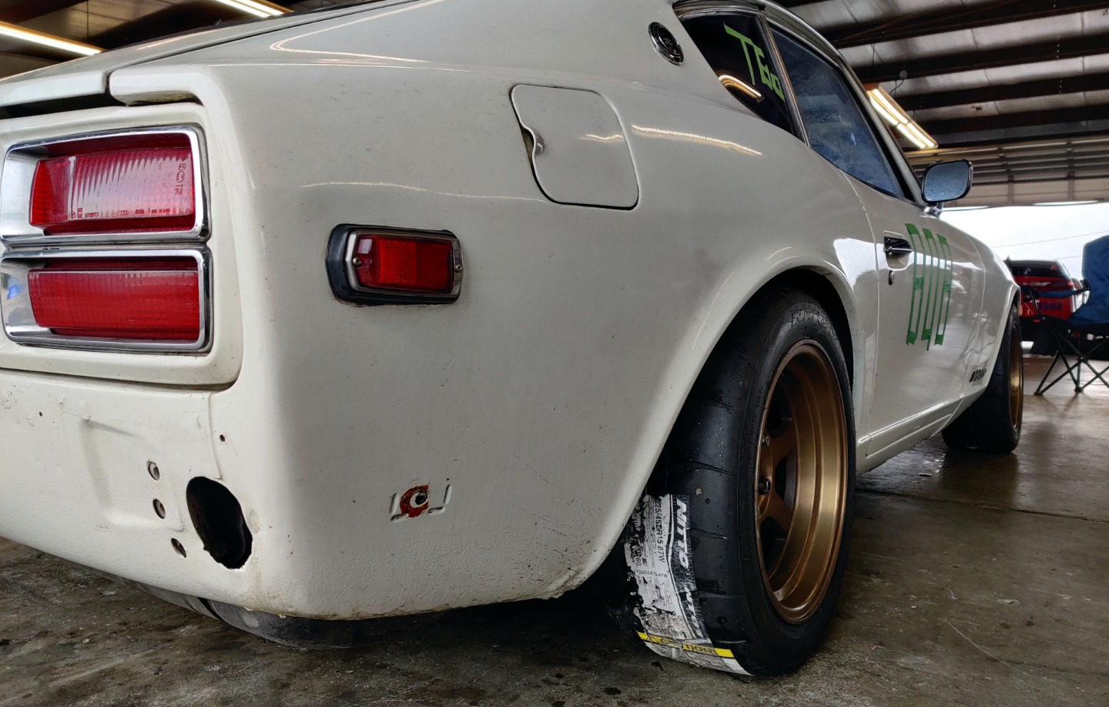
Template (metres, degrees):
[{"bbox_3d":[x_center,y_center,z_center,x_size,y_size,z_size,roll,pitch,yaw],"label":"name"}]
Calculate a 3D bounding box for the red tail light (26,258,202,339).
[{"bbox_3d":[-0.358,-0.043,0.700,0.215,0.060,0.035,2,4,31],"label":"red tail light"}]

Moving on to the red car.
[{"bbox_3d":[7.300,-0.785,13.600,1.820,1.430,4.400,3,4,34],"label":"red car"}]

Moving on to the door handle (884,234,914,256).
[{"bbox_3d":[0.662,-0.209,1.676,0.040,0.042,0.125,3,4,34],"label":"door handle"}]

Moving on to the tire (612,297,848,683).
[{"bbox_3d":[0.288,0.188,1.350,0.230,0.580,0.580,0,3,34],"label":"tire"}]

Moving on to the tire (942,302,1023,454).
[{"bbox_3d":[1.605,0.078,3.239,0.230,0.580,0.580,0,3,34],"label":"tire"}]

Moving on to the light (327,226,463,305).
[{"bbox_3d":[-0.119,-0.066,0.649,0.116,0.055,0.030,-3,4,-45],"label":"light"}]

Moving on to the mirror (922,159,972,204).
[{"bbox_3d":[1.104,-0.483,2.430,0.055,0.108,0.142,-4,0,-39],"label":"mirror"}]

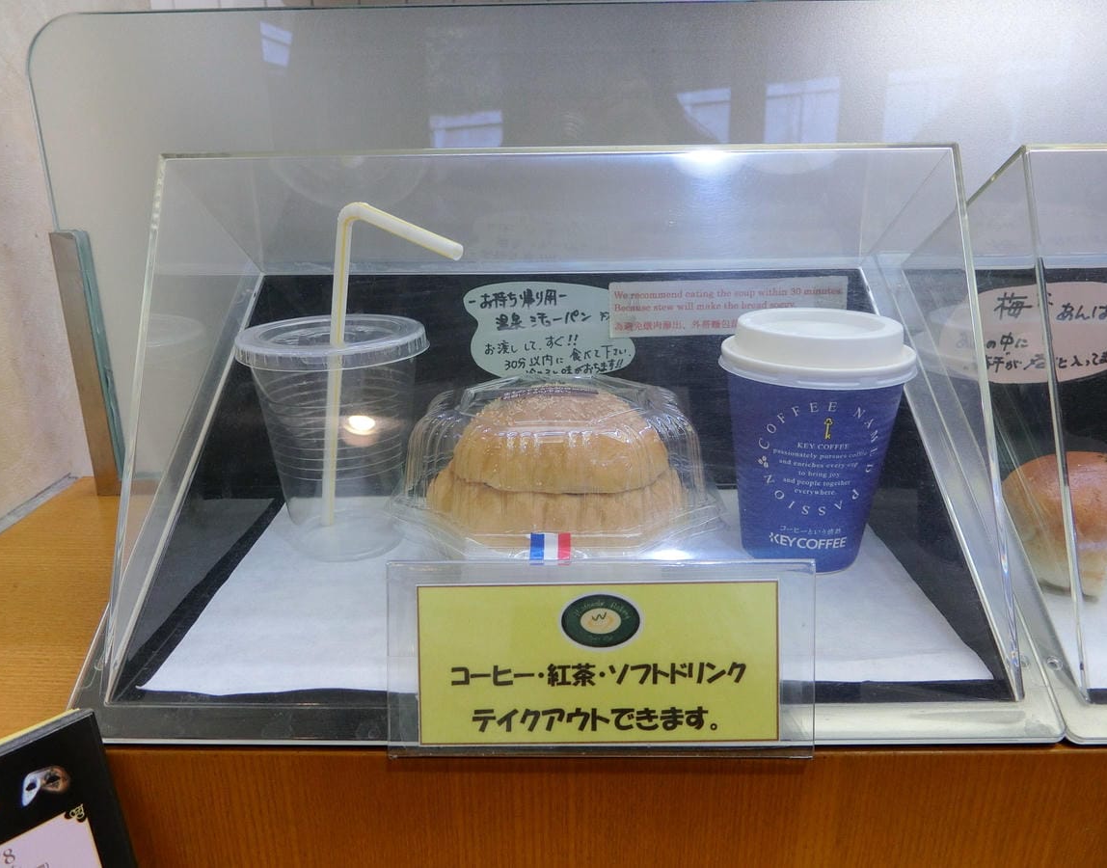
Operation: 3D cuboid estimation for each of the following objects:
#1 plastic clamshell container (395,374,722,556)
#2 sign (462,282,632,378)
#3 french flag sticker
[{"bbox_3d":[0.001,0.020,0.387,0.142,0.071,0.139,-1,19,0],"label":"plastic clamshell container"},{"bbox_3d":[-0.002,-0.054,0.439,0.090,0.052,0.001,-1,19,0],"label":"sign"},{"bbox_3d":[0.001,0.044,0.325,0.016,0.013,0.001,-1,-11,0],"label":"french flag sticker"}]

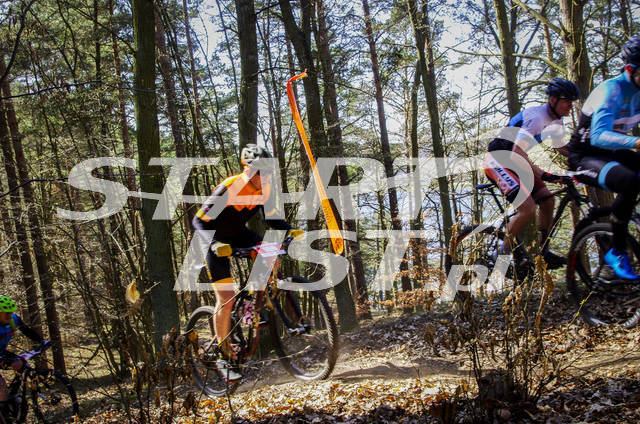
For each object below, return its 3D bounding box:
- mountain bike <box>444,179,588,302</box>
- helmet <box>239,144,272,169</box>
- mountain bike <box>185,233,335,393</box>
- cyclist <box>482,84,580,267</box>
[{"bbox_3d":[1.951,0.254,6.564,1.850,1.040,0.710,-8,4,32],"label":"mountain bike"},{"bbox_3d":[-0.466,-0.401,5.430,0.280,0.170,0.205,-2,6,42],"label":"helmet"},{"bbox_3d":[-0.525,0.839,5.610,0.730,1.010,1.880,-6,-11,-43],"label":"mountain bike"},{"bbox_3d":[1.901,-0.273,6.503,0.950,1.630,0.620,-4,5,32],"label":"cyclist"}]

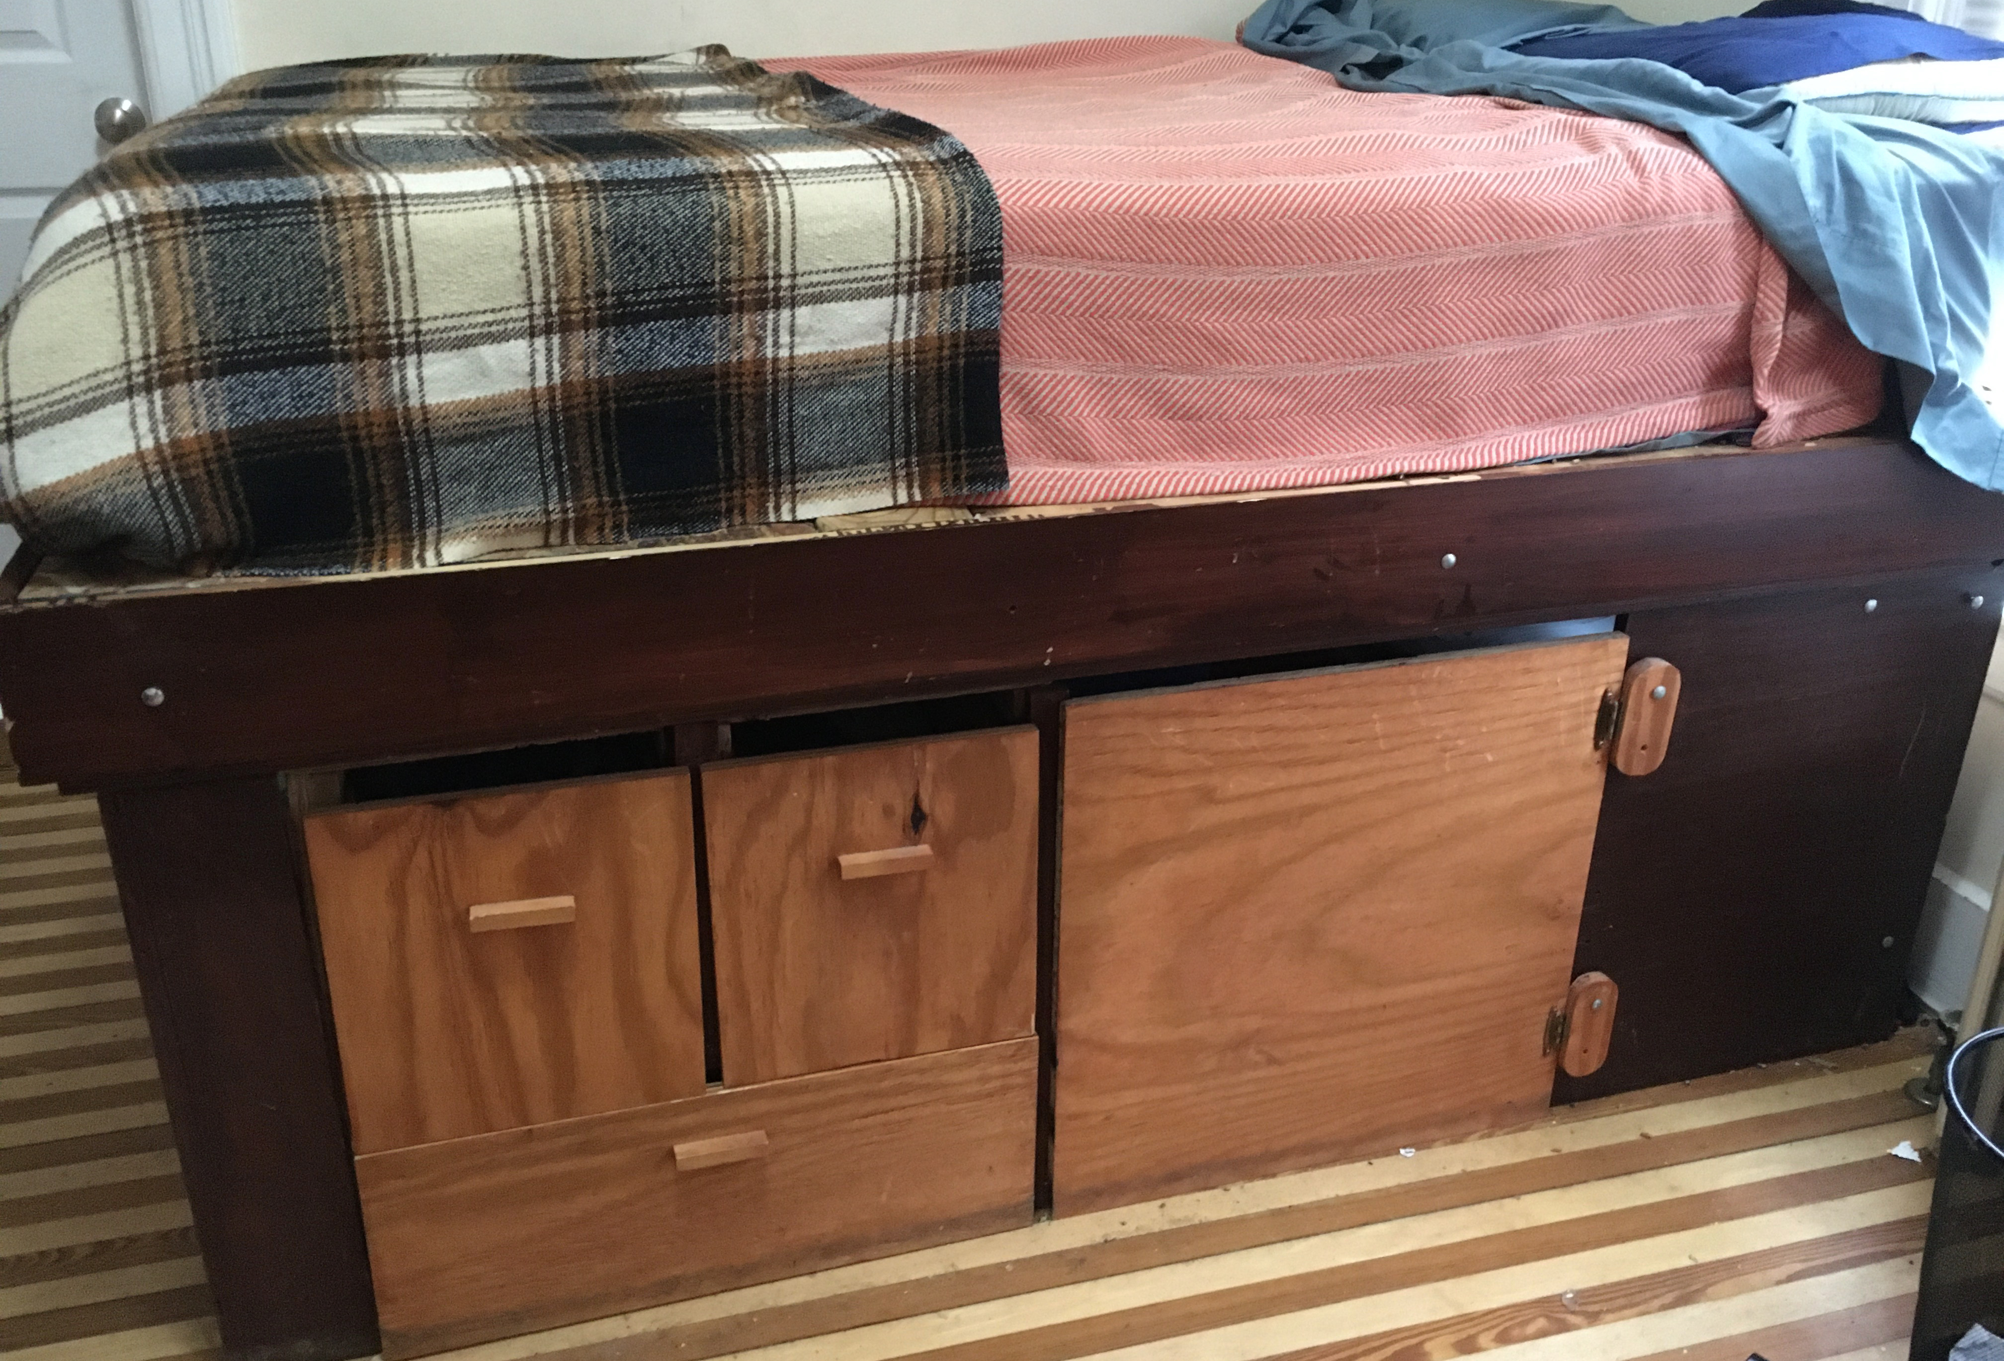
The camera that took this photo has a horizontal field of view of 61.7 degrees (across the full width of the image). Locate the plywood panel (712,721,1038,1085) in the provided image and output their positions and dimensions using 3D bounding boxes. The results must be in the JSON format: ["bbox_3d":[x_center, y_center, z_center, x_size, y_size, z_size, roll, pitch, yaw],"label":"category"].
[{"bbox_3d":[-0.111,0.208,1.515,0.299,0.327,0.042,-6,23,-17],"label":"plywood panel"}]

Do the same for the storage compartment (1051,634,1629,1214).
[{"bbox_3d":[0.334,0.244,1.700,0.600,0.567,0.020,-6,23,-17],"label":"storage compartment"}]

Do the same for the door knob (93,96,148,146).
[{"bbox_3d":[-1.108,-0.703,2.110,0.056,0.056,0.062,-6,23,-17],"label":"door knob"}]

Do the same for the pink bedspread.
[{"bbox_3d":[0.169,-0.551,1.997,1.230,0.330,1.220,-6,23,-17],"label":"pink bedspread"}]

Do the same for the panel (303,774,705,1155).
[{"bbox_3d":[-0.408,0.240,1.420,0.301,0.327,0.040,-6,23,-17],"label":"panel"}]

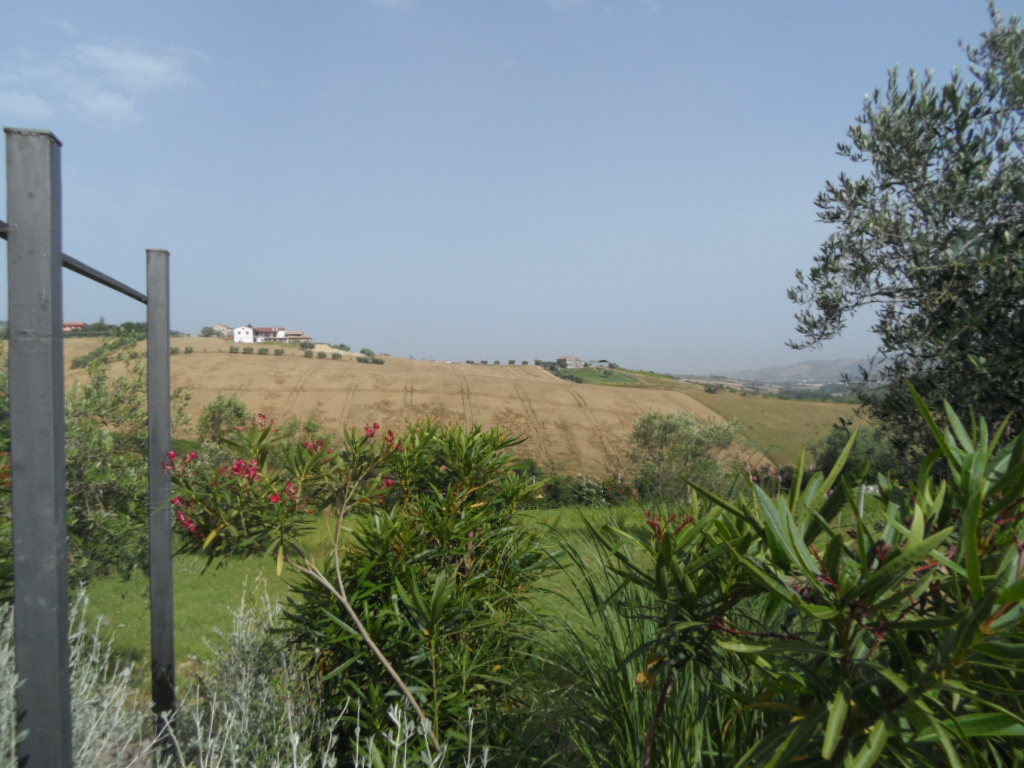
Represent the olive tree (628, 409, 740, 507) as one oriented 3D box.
[{"bbox_3d":[5.132,2.201,22.000,3.300,2.900,3.100,0,2,0],"label":"olive tree"}]

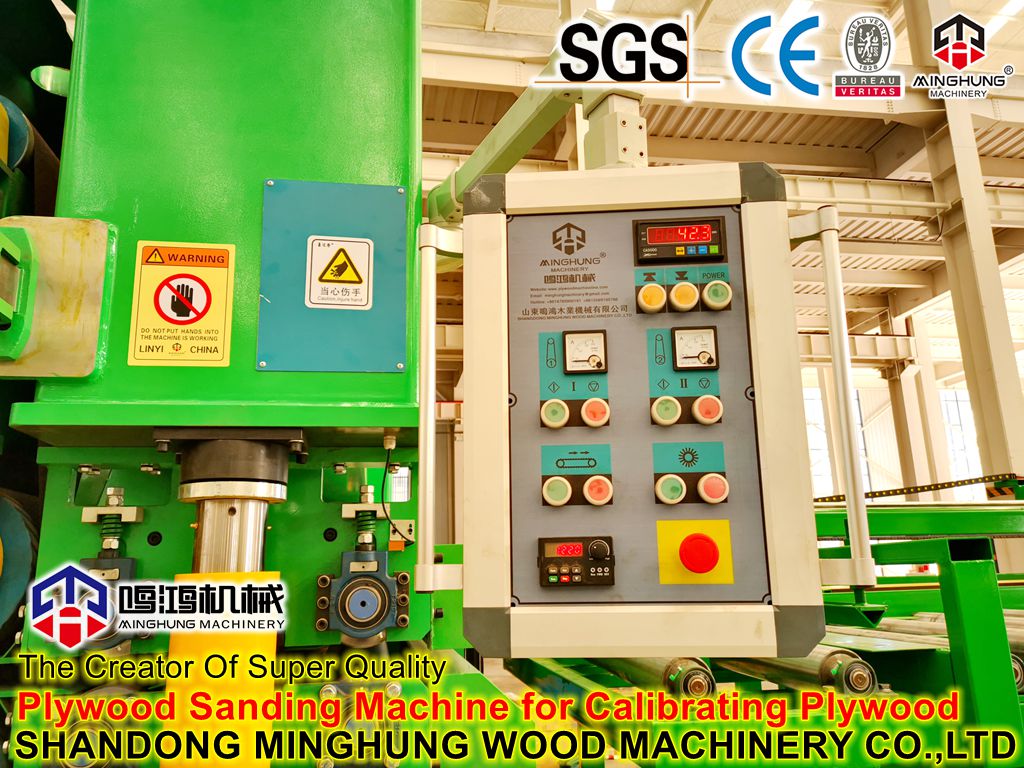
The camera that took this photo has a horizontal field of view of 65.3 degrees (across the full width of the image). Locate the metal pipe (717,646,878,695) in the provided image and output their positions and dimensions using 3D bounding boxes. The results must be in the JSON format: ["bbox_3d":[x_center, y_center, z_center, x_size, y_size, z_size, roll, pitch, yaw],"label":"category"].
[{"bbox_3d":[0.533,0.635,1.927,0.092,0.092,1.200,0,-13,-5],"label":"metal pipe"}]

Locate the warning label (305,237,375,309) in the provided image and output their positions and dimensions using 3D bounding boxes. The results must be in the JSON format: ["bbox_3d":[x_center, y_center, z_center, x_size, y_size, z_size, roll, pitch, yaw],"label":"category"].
[{"bbox_3d":[-0.241,-0.155,1.119,0.092,0.106,0.002,1,-12,-10],"label":"warning label"}]

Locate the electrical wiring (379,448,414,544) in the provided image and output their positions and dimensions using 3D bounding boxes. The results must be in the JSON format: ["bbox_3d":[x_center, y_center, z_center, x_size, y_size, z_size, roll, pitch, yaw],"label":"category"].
[{"bbox_3d":[-0.168,0.170,1.192,0.054,0.133,0.096,1,-12,-10],"label":"electrical wiring"}]

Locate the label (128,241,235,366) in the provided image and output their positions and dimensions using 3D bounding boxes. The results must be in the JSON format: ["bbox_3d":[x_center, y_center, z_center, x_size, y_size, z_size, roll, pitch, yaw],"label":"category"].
[{"bbox_3d":[-0.441,-0.108,1.073,0.127,0.173,0.002,1,-12,-10],"label":"label"}]

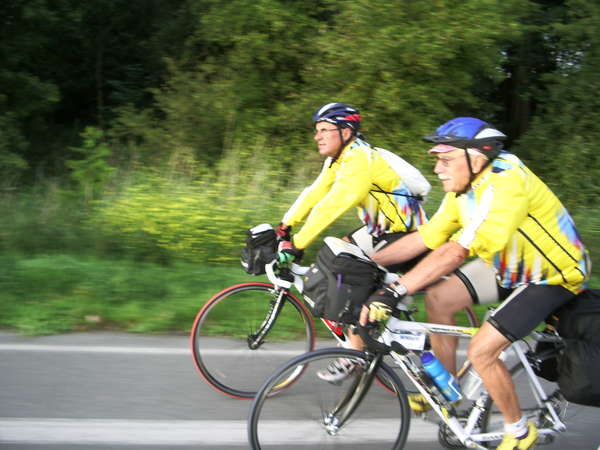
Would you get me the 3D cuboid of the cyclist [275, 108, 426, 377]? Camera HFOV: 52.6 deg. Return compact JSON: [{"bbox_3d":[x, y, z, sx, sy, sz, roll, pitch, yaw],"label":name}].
[{"bbox_3d":[0.292,0.146,3.327,0.830,1.570,0.520,2,12,-5],"label":"cyclist"}]

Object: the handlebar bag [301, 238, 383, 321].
[{"bbox_3d":[0.158,0.222,2.449,0.250,0.260,0.260,15,10,-10],"label":"handlebar bag"}]

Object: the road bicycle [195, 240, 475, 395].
[{"bbox_3d":[0.229,0.521,3.402,1.633,0.970,0.450,2,12,-5],"label":"road bicycle"}]

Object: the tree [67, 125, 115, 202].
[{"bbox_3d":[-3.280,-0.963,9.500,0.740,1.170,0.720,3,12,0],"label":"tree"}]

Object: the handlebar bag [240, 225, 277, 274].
[{"bbox_3d":[-0.223,0.132,3.282,0.175,0.230,0.210,6,12,-6],"label":"handlebar bag"}]

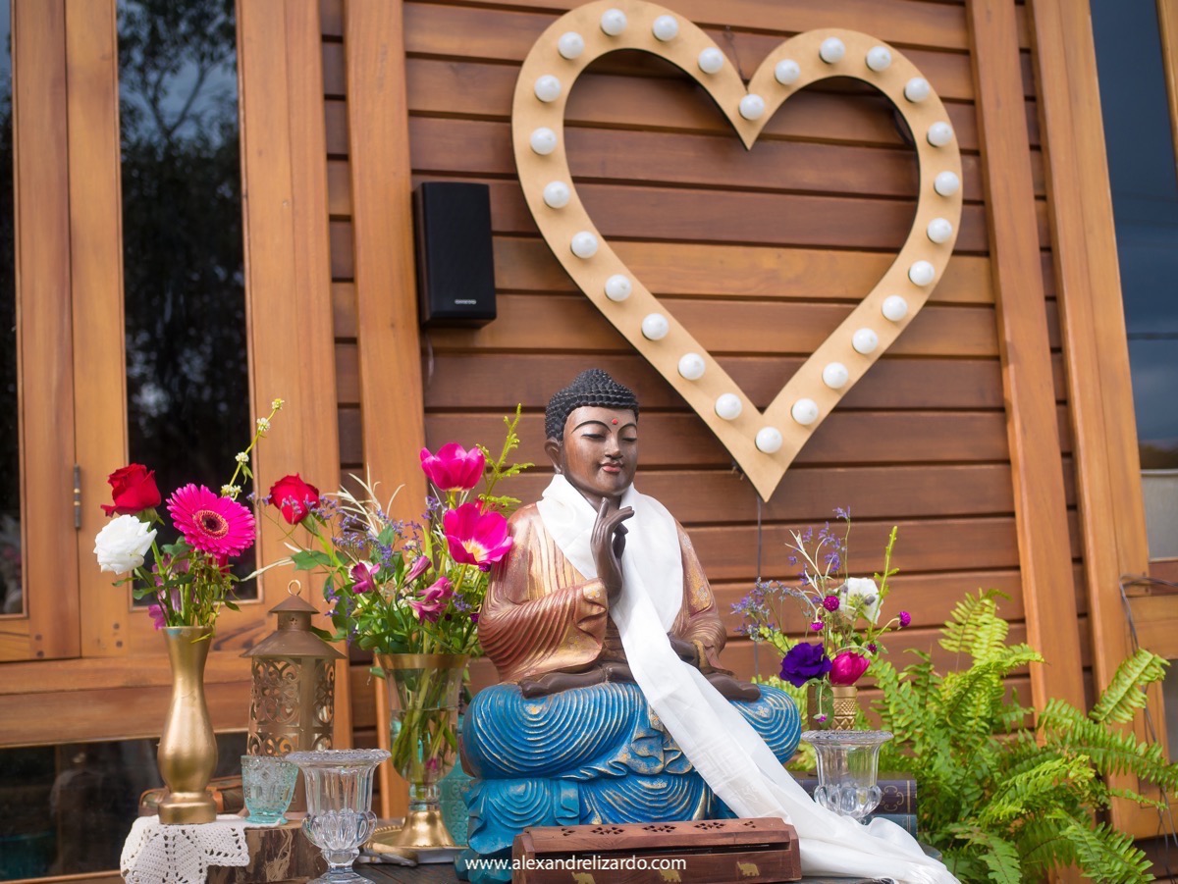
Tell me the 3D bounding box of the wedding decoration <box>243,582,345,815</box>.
[{"bbox_3d":[-0.379,0.327,2.190,0.126,0.289,0.126,1,-8,-6],"label":"wedding decoration"}]

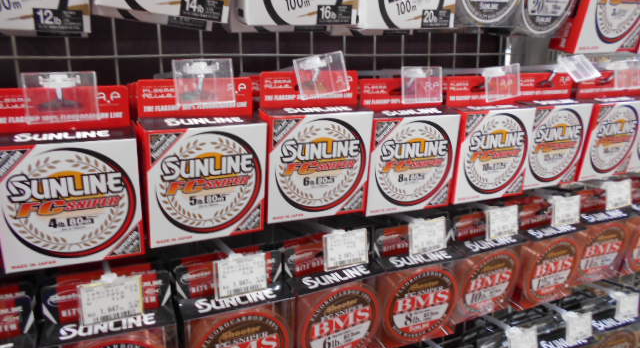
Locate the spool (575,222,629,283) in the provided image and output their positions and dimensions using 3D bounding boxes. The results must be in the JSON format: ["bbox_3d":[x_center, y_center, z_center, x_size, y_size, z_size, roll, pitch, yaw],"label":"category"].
[{"bbox_3d":[0.352,0.095,0.624,0.087,0.087,0.030,-6,20,-25],"label":"spool"}]

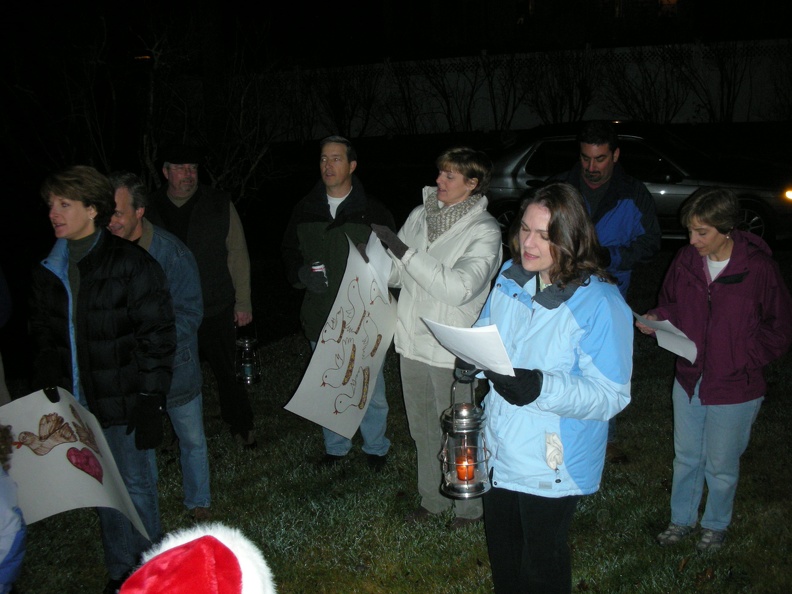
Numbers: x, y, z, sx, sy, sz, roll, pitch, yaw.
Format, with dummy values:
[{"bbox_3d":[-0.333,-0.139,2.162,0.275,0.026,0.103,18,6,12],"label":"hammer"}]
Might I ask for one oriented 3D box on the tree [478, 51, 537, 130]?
[{"bbox_3d":[2.543,-4.622,18.100,1.350,1.780,1.200,1,15,13],"label":"tree"}]

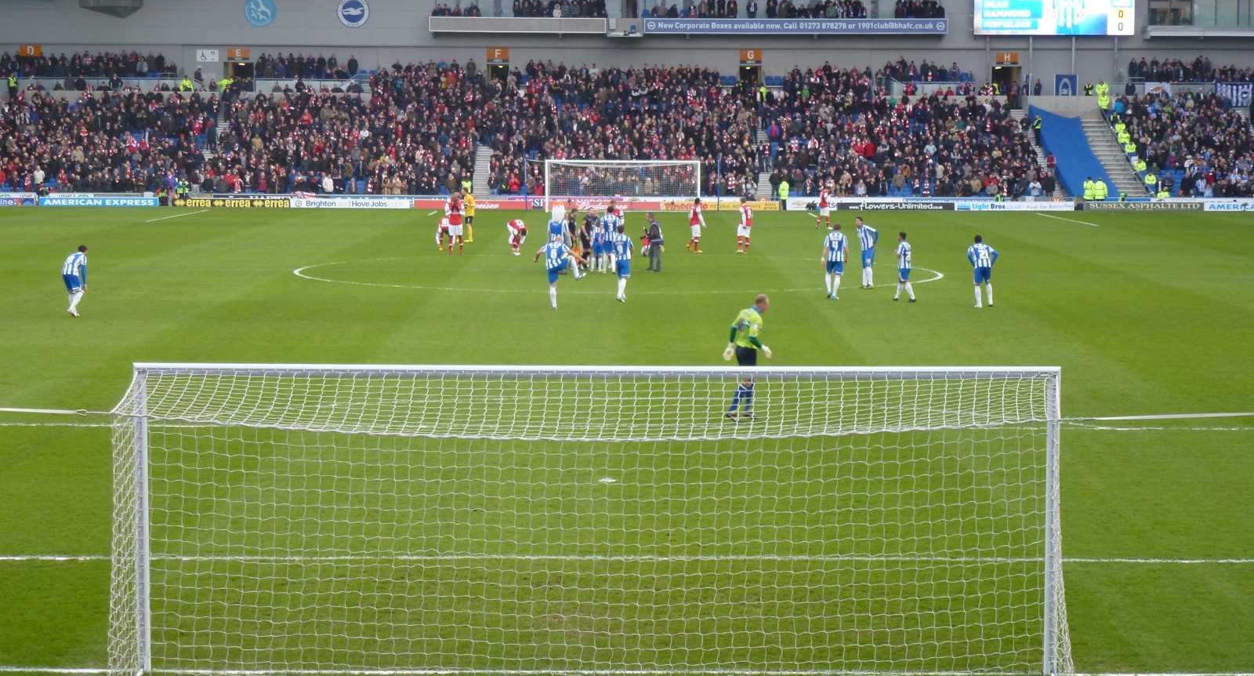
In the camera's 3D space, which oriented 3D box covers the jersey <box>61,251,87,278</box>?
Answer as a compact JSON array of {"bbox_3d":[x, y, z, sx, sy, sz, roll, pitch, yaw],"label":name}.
[{"bbox_3d":[-12.484,-1.653,53.200,0.380,0.640,0.500,20,-6,-32],"label":"jersey"}]

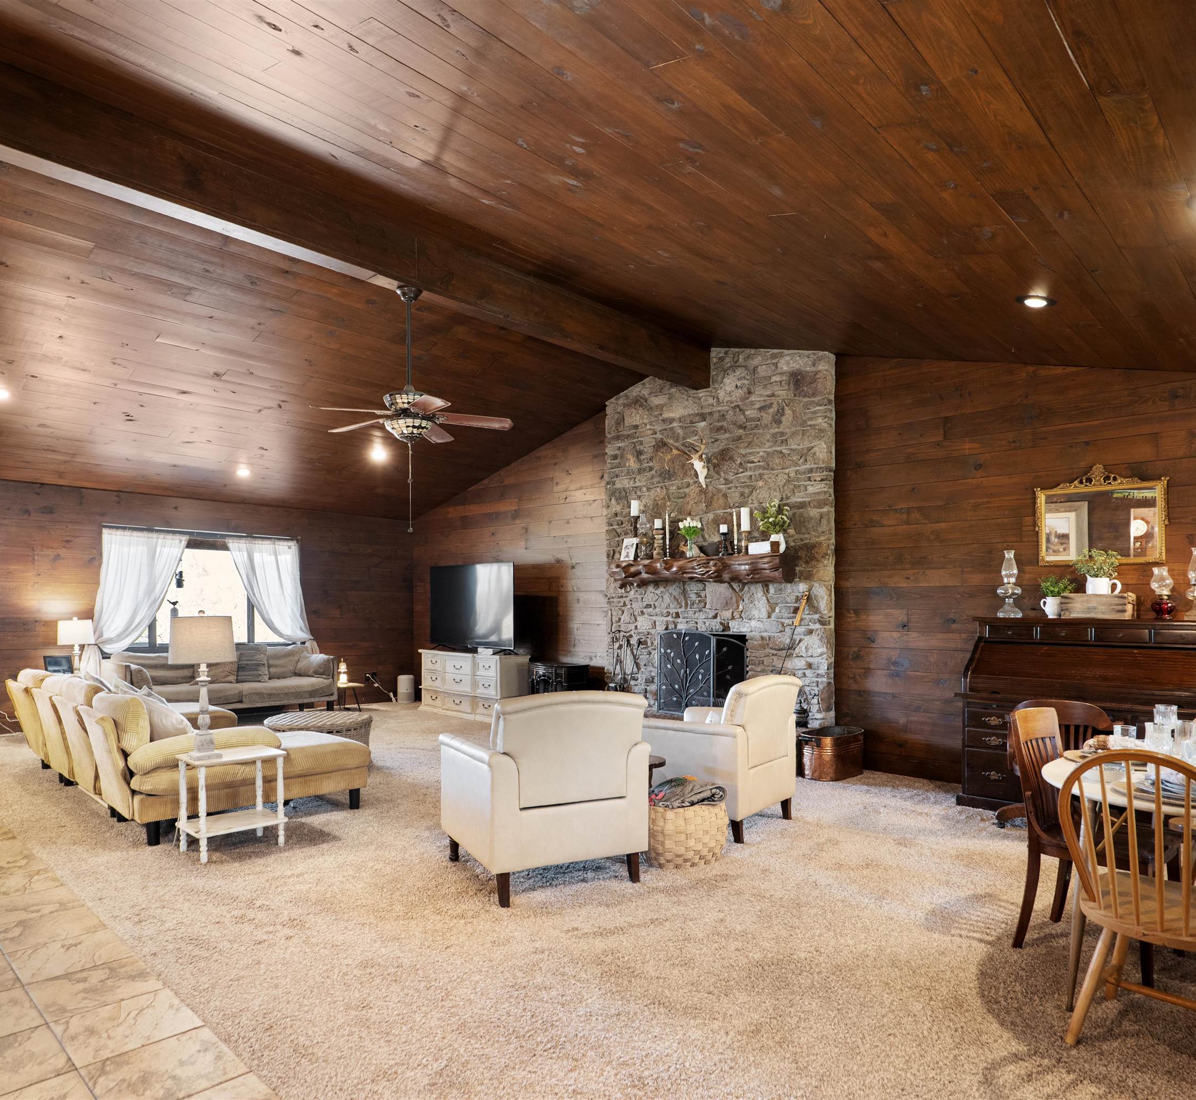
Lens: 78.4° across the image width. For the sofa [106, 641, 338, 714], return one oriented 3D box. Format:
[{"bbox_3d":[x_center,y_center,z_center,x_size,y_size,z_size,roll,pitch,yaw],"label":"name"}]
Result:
[{"bbox_3d":[-4.318,1.523,8.519,0.934,0.782,2.184,-4,-6,44],"label":"sofa"}]

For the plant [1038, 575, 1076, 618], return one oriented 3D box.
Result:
[{"bbox_3d":[3.091,0.318,4.946,0.223,0.287,0.213,-4,-6,43],"label":"plant"}]

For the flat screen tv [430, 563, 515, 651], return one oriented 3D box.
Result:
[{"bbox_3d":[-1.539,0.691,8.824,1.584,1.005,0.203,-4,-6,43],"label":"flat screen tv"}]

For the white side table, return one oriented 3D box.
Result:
[{"bbox_3d":[-1.925,1.334,3.897,0.437,0.498,0.315,4,-6,-43],"label":"white side table"}]

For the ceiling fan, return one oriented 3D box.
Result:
[{"bbox_3d":[-1.213,-0.918,4.743,1.320,1.585,1.320,5,-6,-45],"label":"ceiling fan"}]

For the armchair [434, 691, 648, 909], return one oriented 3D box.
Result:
[{"bbox_3d":[-0.278,1.124,3.674,0.792,0.904,0.812,3,-5,-28],"label":"armchair"}]

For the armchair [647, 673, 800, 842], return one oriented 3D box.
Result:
[{"bbox_3d":[0.695,1.196,4.539,0.812,0.904,0.762,-3,-6,40],"label":"armchair"}]

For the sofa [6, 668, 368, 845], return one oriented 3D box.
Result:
[{"bbox_3d":[-3.060,1.263,5.152,1.605,0.812,2.783,5,-6,-45],"label":"sofa"}]

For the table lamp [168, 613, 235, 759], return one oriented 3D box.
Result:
[{"bbox_3d":[-2.057,0.707,3.862,0.350,0.746,0.350,4,-6,-43],"label":"table lamp"}]

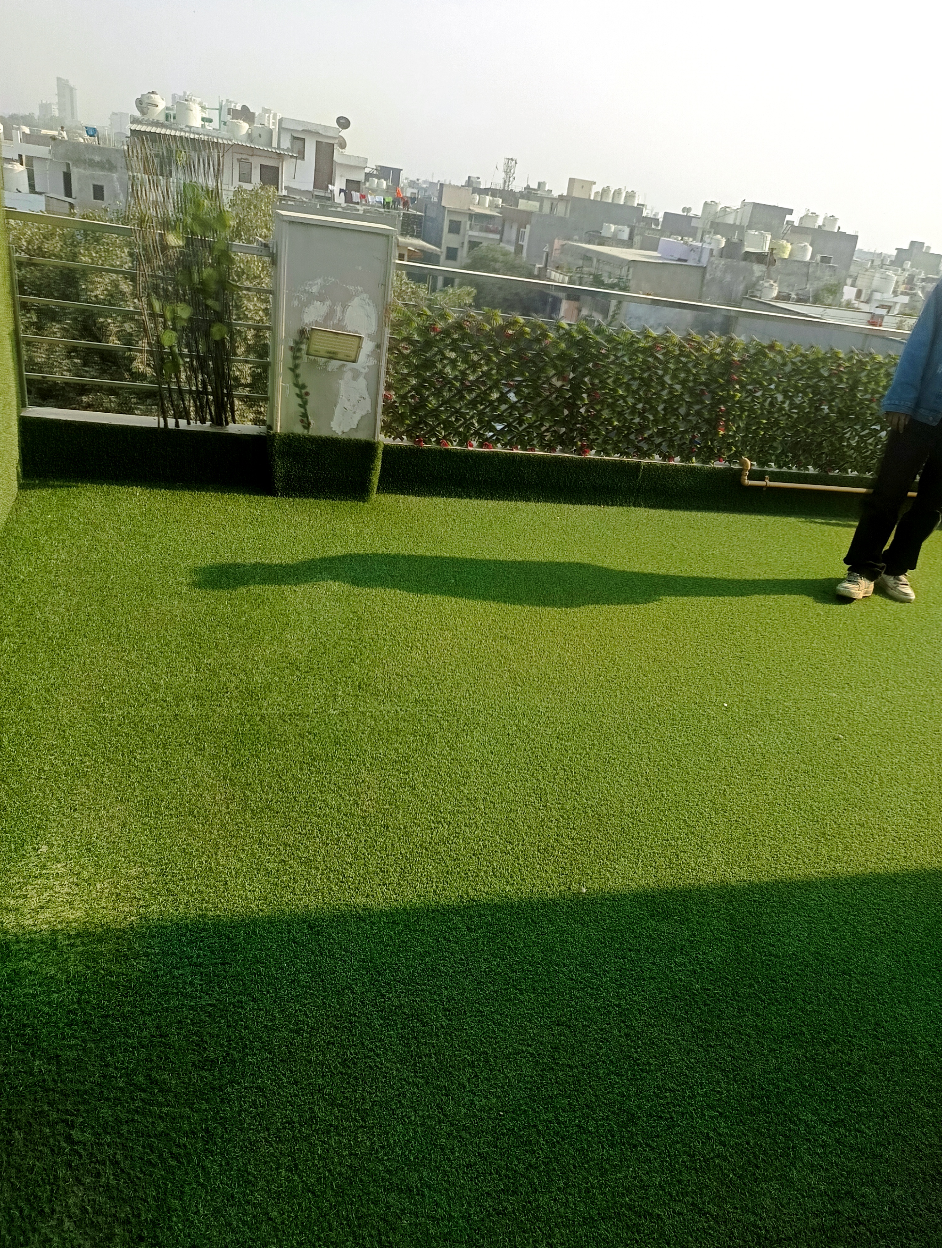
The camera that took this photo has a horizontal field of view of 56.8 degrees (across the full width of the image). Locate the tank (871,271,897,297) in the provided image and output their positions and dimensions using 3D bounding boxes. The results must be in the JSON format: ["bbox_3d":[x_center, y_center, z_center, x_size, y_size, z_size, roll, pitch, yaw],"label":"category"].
[{"bbox_3d":[22.269,-18.376,47.000,1.100,1.200,1.100,18,27,18],"label":"tank"}]

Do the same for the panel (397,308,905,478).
[{"bbox_3d":[1.008,-1.156,4.507,2.939,0.664,0.096,1,27,-16],"label":"panel"}]

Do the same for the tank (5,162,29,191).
[{"bbox_3d":[-19.386,-18.948,37.000,1.100,1.200,1.100,-4,29,-26],"label":"tank"}]

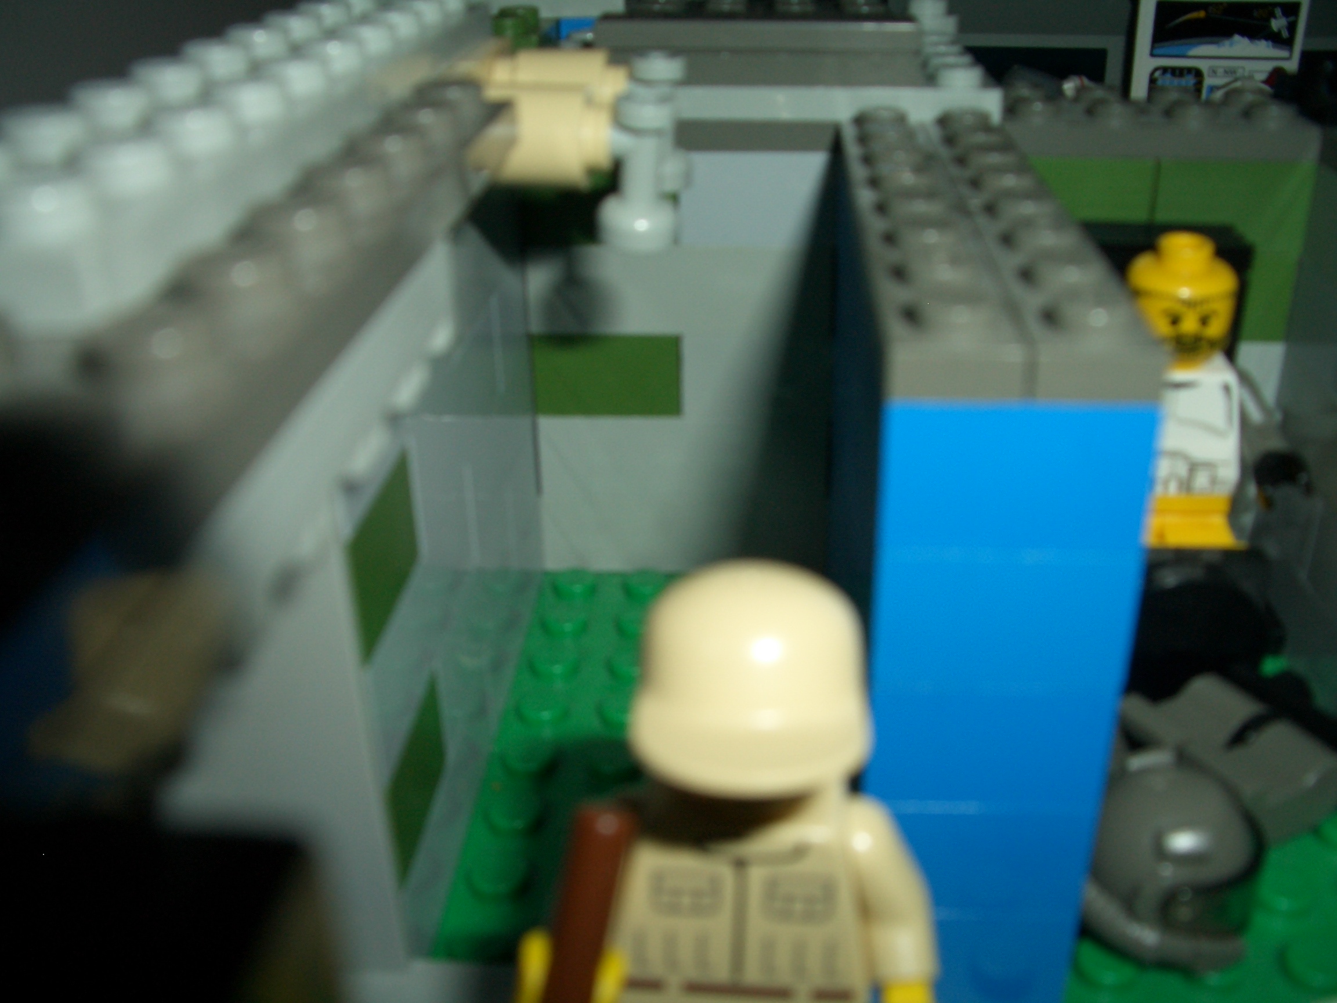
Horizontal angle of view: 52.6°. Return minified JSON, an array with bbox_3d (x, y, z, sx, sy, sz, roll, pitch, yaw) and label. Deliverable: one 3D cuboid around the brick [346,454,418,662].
[{"bbox_3d":[-0.023,0.003,0.092,0.008,0.010,0.016,1,26,4],"label":"brick"}]

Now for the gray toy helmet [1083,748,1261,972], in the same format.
[{"bbox_3d":[0.036,0.026,0.098,0.014,0.014,0.013,20,34,36],"label":"gray toy helmet"}]

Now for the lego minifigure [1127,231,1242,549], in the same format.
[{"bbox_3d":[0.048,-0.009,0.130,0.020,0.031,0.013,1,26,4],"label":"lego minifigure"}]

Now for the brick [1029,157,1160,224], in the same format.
[{"bbox_3d":[0.040,-0.031,0.138,0.016,0.010,0.008,1,26,4],"label":"brick"}]

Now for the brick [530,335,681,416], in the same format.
[{"bbox_3d":[-0.006,-0.015,0.150,0.016,0.010,0.008,1,26,4],"label":"brick"}]

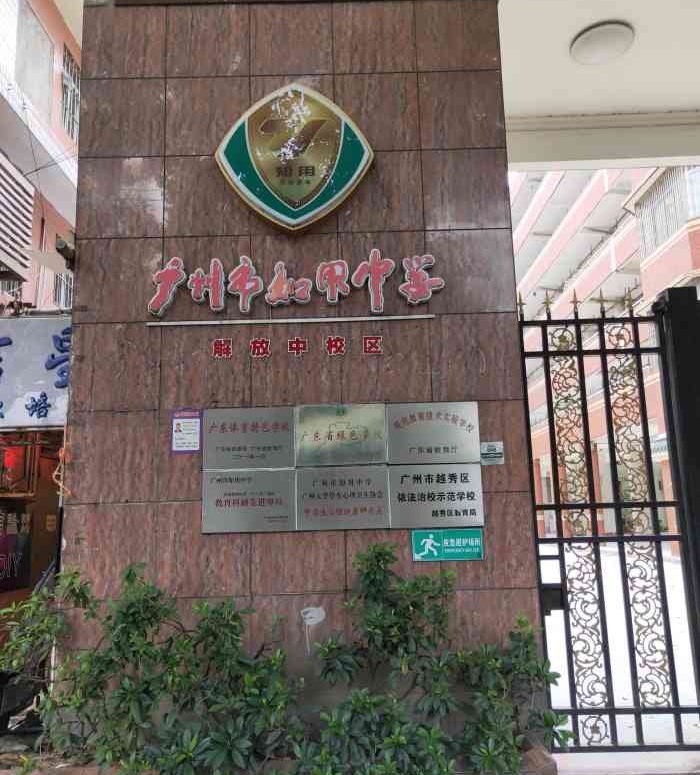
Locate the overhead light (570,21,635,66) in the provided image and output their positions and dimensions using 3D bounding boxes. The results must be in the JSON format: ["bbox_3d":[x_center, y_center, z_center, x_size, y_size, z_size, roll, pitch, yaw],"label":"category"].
[{"bbox_3d":[2.062,-2.775,5.062,0.499,0.100,0.499,-1,-8,0],"label":"overhead light"}]

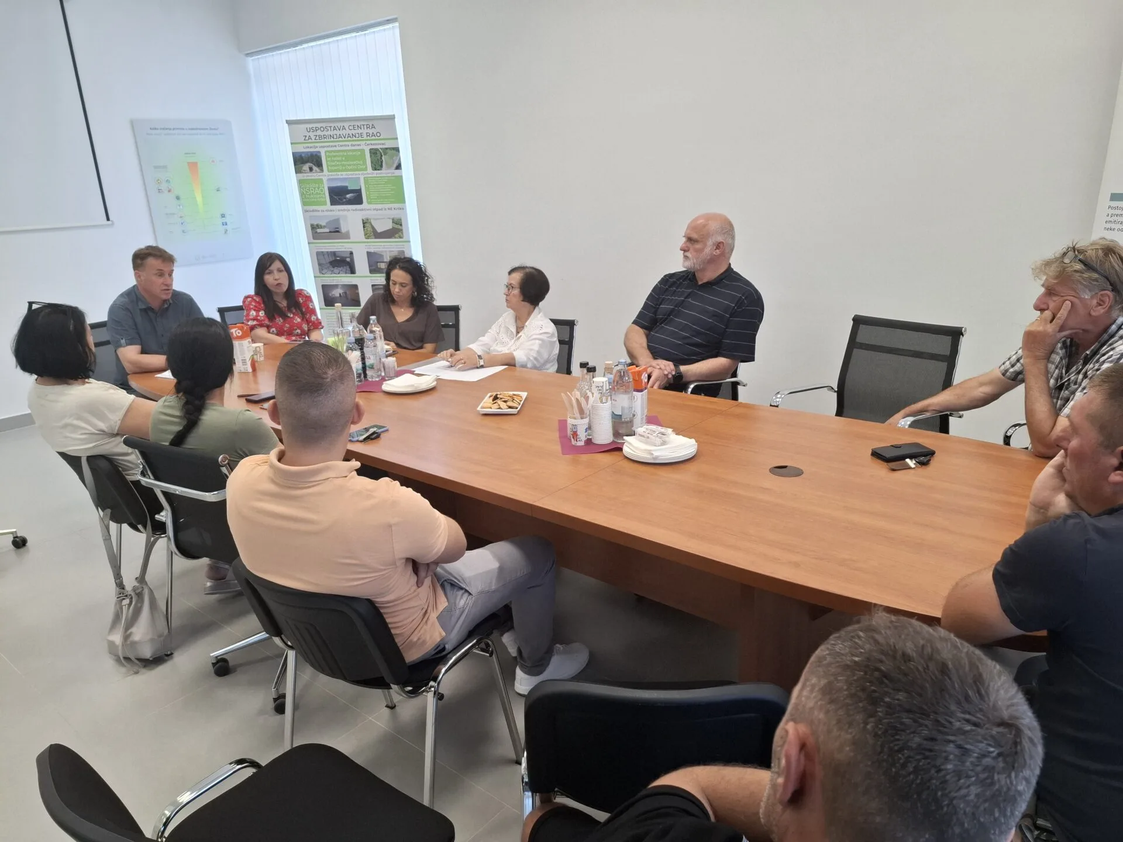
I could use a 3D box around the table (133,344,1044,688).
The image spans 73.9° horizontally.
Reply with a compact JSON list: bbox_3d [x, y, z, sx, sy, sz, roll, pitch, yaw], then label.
[{"bbox_3d":[-0.338,0.300,3.188,4.600,0.750,1.300,12,23,39],"label":"table"}]

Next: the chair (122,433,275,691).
[{"bbox_3d":[-0.965,0.437,2.617,0.570,0.890,0.620,6,20,26],"label":"chair"}]

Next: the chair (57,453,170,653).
[{"bbox_3d":[-1.555,0.395,2.949,0.530,0.820,0.580,11,22,37],"label":"chair"}]

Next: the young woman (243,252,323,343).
[{"bbox_3d":[-1.692,-0.410,4.741,0.480,1.280,0.800,-8,18,-18],"label":"young woman"}]

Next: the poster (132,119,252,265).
[{"bbox_3d":[-3.155,-1.967,6.457,0.020,1.180,0.840,12,23,37],"label":"poster"}]

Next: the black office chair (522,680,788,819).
[{"bbox_3d":[0.201,0.785,1.643,0.540,0.810,0.560,0,18,6],"label":"black office chair"}]

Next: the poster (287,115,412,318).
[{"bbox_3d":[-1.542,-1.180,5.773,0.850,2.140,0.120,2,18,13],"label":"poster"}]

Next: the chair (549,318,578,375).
[{"bbox_3d":[-0.247,-0.117,4.395,0.570,0.890,0.600,7,20,27],"label":"chair"}]

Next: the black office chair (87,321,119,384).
[{"bbox_3d":[-2.457,-0.136,4.566,0.620,0.930,0.570,9,21,33],"label":"black office chair"}]

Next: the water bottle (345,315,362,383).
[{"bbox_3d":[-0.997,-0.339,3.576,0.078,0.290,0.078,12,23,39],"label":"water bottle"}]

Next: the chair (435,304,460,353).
[{"bbox_3d":[-0.967,-0.293,4.991,0.570,0.900,0.600,3,19,16],"label":"chair"}]

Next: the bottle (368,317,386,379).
[{"bbox_3d":[-0.878,-0.380,3.663,0.085,0.305,0.085,12,23,39],"label":"bottle"}]

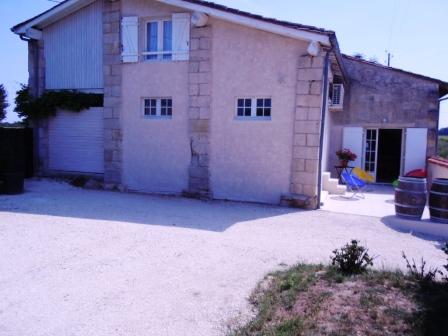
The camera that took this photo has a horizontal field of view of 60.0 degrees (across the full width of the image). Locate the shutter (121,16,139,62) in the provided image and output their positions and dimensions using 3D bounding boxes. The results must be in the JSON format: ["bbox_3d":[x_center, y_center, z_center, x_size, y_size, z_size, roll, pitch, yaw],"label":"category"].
[{"bbox_3d":[-2.811,-3.851,11.673,0.570,1.340,0.050,4,6,22],"label":"shutter"}]

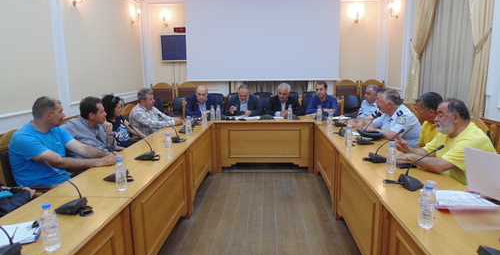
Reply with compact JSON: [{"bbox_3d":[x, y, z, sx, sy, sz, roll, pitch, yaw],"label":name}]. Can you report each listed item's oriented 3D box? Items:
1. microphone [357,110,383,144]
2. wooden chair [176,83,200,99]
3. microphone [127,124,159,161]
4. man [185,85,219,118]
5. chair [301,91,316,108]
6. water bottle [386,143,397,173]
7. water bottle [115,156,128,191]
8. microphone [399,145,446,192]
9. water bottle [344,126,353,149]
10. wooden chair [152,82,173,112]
[{"bbox_3d":[1.216,0.010,3.233,0.230,0.315,0.130,0,10,3],"label":"microphone"},{"bbox_3d":[-1.346,-0.370,6.742,0.540,1.120,0.580,0,11,3],"label":"wooden chair"},{"bbox_3d":[-0.930,0.125,2.757,0.230,0.300,0.130,0,10,3],"label":"microphone"},{"bbox_3d":[-0.767,-0.030,5.120,0.560,1.250,0.750,-1,11,-1],"label":"man"},{"bbox_3d":[1.282,-0.233,6.387,0.500,0.930,0.550,0,11,3],"label":"chair"},{"bbox_3d":[1.051,0.225,2.351,0.068,0.210,0.068,0,10,4],"label":"water bottle"},{"bbox_3d":[-0.830,0.300,2.037,0.067,0.210,0.067,0,10,3],"label":"water bottle"},{"bbox_3d":[1.143,0.258,2.093,0.250,0.275,0.150,1,11,9],"label":"microphone"},{"bbox_3d":[0.949,0.100,3.035,0.066,0.214,0.066,0,10,3],"label":"water bottle"},{"bbox_3d":[-1.905,-0.373,6.775,0.540,1.120,0.580,0,11,3],"label":"wooden chair"}]

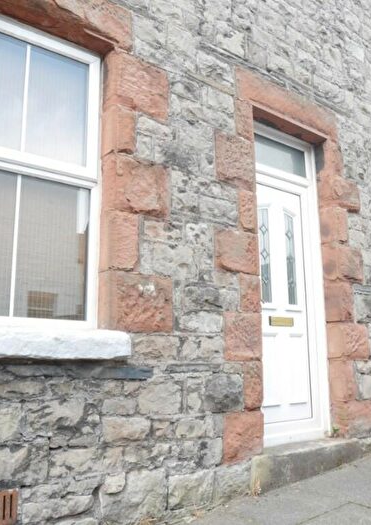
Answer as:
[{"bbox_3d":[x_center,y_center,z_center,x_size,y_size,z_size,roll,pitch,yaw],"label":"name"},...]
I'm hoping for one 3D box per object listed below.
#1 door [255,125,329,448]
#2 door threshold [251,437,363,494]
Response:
[{"bbox_3d":[0.765,0.121,3.845,0.885,2.473,0.095,8,-14,-36],"label":"door"},{"bbox_3d":[0.806,1.393,3.405,1.140,0.208,0.235,8,-14,-36],"label":"door threshold"}]

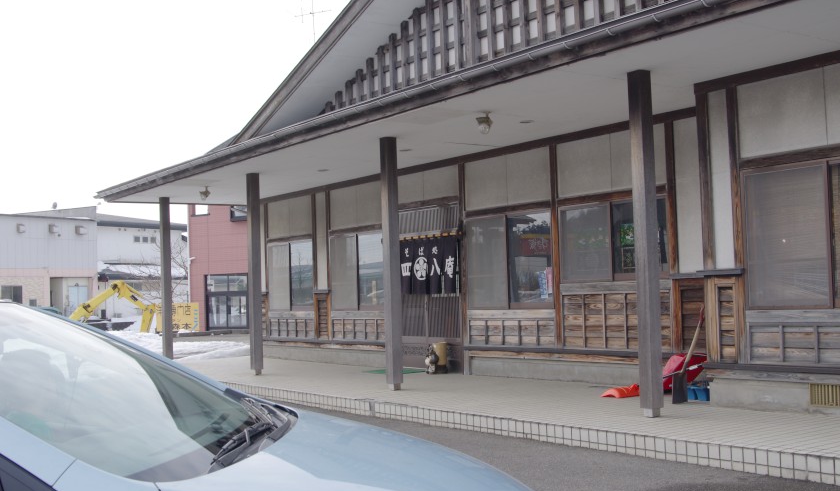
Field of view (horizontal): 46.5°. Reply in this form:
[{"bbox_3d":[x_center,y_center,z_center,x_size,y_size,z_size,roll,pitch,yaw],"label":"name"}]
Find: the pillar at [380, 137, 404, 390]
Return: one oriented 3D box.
[{"bbox_3d":[-0.345,0.213,11.968,0.146,3.069,0.146,1,-4,-36],"label":"pillar"}]

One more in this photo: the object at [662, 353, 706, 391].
[{"bbox_3d":[2.676,1.305,10.050,0.330,0.370,0.420,1,-4,-36],"label":"object"}]

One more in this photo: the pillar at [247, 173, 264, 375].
[{"bbox_3d":[-2.525,0.437,15.016,0.146,3.069,0.146,1,-4,-36],"label":"pillar"}]

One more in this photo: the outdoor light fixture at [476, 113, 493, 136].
[{"bbox_3d":[0.691,-1.296,10.474,0.135,0.220,0.125,1,-4,-36],"label":"outdoor light fixture"}]

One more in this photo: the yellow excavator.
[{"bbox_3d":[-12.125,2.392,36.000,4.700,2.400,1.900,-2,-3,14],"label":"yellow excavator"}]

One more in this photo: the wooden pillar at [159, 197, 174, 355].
[{"bbox_3d":[-4.668,0.657,18.023,0.146,3.069,0.146,1,-4,-36],"label":"wooden pillar"}]

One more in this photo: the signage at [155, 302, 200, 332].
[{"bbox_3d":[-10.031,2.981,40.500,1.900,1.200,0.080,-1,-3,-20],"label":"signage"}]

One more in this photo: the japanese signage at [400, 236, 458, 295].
[{"bbox_3d":[0.098,0.293,14.385,0.060,0.900,1.460,1,-4,-36],"label":"japanese signage"}]

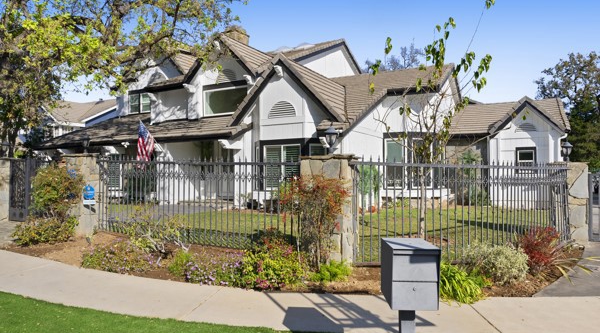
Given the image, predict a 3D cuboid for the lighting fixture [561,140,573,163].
[{"bbox_3d":[6.208,-0.342,10.100,0.260,0.480,0.260,0,0,23],"label":"lighting fixture"}]

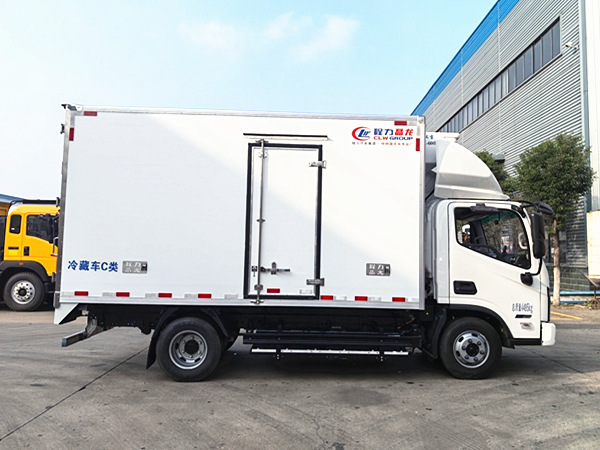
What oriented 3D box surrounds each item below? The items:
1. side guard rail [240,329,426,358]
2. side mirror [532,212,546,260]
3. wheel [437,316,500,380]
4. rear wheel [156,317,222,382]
[{"bbox_3d":[0.368,1.392,5.533,2.080,0.350,0.100,1,-4,-1],"label":"side guard rail"},{"bbox_3d":[2.807,0.123,5.485,0.100,0.520,0.200,1,-4,8],"label":"side mirror"},{"bbox_3d":[2.048,1.490,5.723,0.760,0.760,0.230,1,-4,-1],"label":"wheel"},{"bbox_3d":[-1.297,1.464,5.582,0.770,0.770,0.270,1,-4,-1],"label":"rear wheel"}]

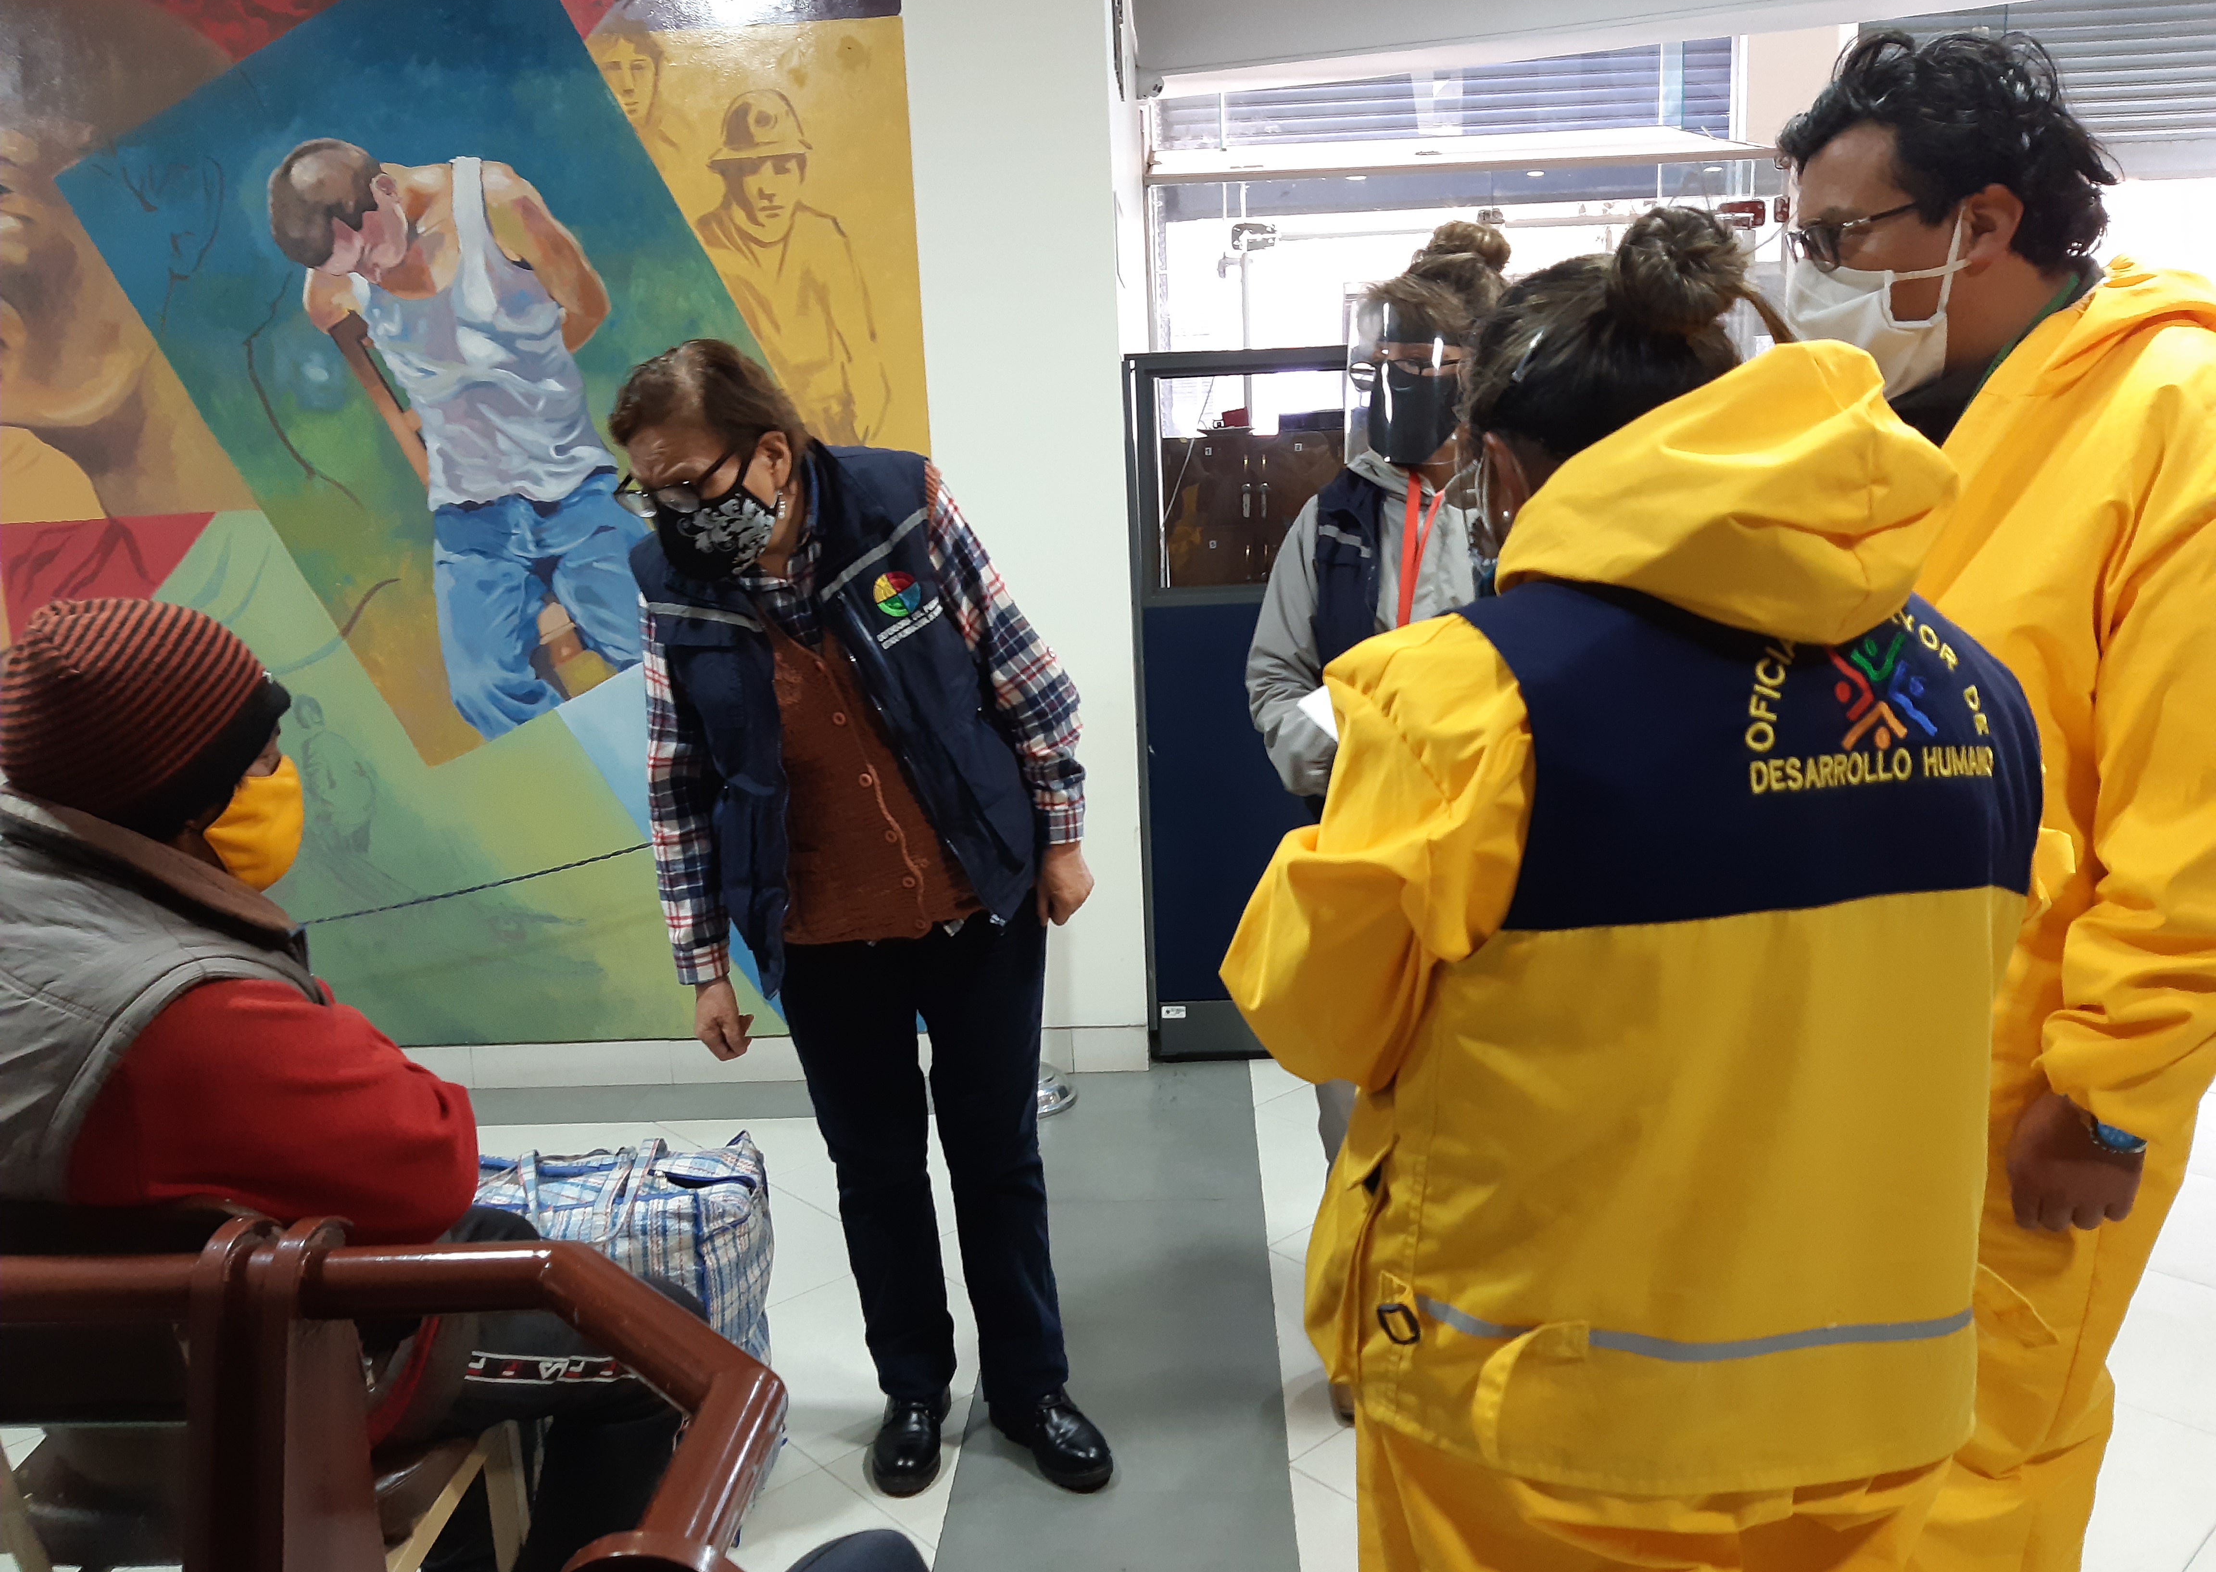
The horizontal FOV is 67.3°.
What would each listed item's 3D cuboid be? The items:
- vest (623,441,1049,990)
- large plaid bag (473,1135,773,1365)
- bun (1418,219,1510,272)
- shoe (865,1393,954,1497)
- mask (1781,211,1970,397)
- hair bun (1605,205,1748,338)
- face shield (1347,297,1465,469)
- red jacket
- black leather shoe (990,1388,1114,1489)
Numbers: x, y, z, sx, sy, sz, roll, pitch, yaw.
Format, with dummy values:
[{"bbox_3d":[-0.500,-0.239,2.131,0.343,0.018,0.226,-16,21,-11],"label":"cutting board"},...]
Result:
[{"bbox_3d":[-0.341,-0.092,2.080,0.450,0.620,0.290,-8,21,18],"label":"vest"},{"bbox_3d":[-0.696,0.750,2.263,0.440,0.440,0.270,-2,11,3],"label":"large plaid bag"},{"bbox_3d":[0.475,-0.713,2.200,0.110,0.078,0.090,3,13,27],"label":"bun"},{"bbox_3d":[-0.266,0.885,2.362,0.096,0.105,0.265,-1,11,6],"label":"shoe"},{"bbox_3d":[0.604,-0.377,1.310,0.110,0.120,0.140,-11,10,9],"label":"mask"},{"bbox_3d":[0.371,-0.336,1.090,0.092,0.085,0.080,1,12,18],"label":"hair bun"},{"bbox_3d":[0.380,-0.498,2.060,0.190,0.220,0.130,3,15,27],"label":"face shield"},{"bbox_3d":[-0.791,0.345,1.529,0.400,0.550,0.500,-2,9,-35],"label":"red jacket"},{"bbox_3d":[-0.092,0.882,2.341,0.098,0.105,0.265,-10,14,-34],"label":"black leather shoe"}]

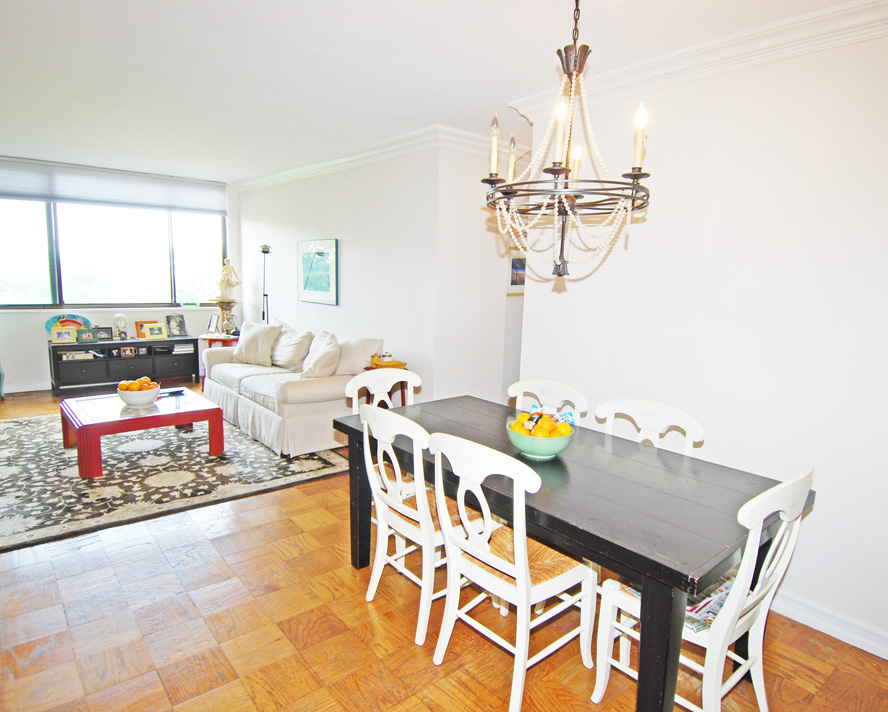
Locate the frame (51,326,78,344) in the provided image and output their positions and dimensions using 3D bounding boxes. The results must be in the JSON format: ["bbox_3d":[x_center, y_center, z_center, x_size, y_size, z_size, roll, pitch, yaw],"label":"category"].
[{"bbox_3d":[-4.257,-0.229,5.966,0.215,0.170,0.050,-6,12,-40],"label":"frame"}]

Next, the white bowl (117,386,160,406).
[{"bbox_3d":[-2.452,0.317,4.264,0.300,0.124,0.300,-6,12,-40],"label":"white bowl"}]

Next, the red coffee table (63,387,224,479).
[{"bbox_3d":[-2.418,0.557,4.271,0.970,0.370,0.960,-6,12,-40],"label":"red coffee table"}]

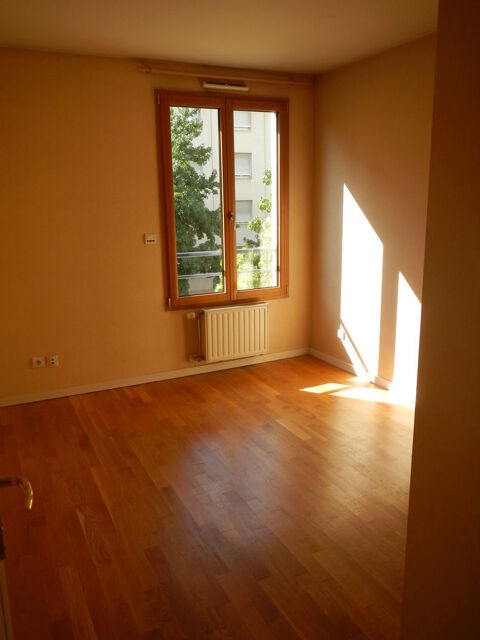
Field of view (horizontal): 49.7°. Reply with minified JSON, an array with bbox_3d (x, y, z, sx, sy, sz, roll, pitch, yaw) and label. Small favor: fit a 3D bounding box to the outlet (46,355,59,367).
[{"bbox_3d":[-1.433,0.319,3.981,0.083,0.086,0.020,-7,16,-24],"label":"outlet"}]

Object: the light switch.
[{"bbox_3d":[-0.702,-0.638,4.090,0.085,0.085,0.022,-7,16,-24],"label":"light switch"}]

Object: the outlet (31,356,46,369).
[{"bbox_3d":[-1.527,0.323,3.937,0.085,0.085,0.020,-7,16,-24],"label":"outlet"}]

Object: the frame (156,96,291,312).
[{"bbox_3d":[-0.107,-0.967,4.323,1.149,1.683,0.080,-7,16,-24],"label":"frame"}]

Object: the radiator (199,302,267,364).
[{"bbox_3d":[-0.037,0.104,4.524,0.592,0.446,0.090,-7,16,-24],"label":"radiator"}]

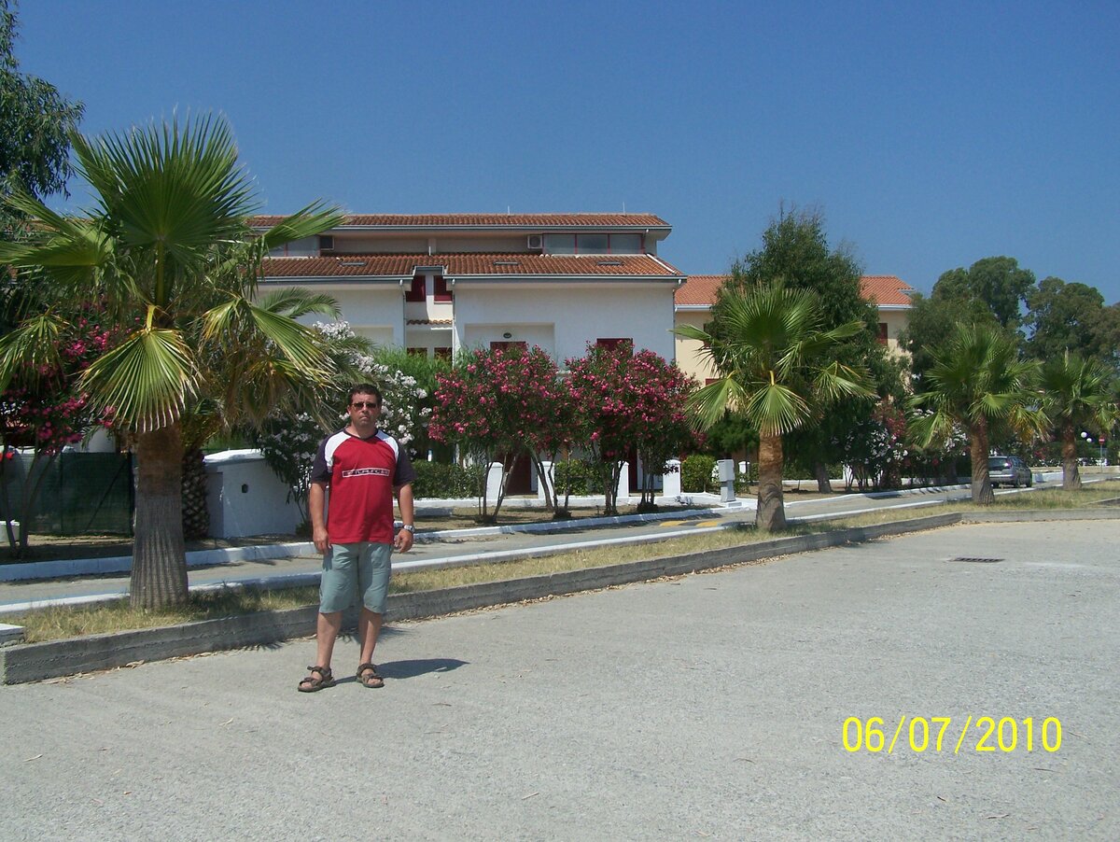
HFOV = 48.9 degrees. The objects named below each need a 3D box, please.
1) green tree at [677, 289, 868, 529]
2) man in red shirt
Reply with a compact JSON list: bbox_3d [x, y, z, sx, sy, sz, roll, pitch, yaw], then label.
[{"bbox_3d":[3.108,-0.181,17.700,2.750,3.500,2.750,0,-1,0],"label":"green tree"},{"bbox_3d":[-1.182,0.669,7.200,0.650,1.760,0.400,0,-1,-7],"label":"man in red shirt"}]

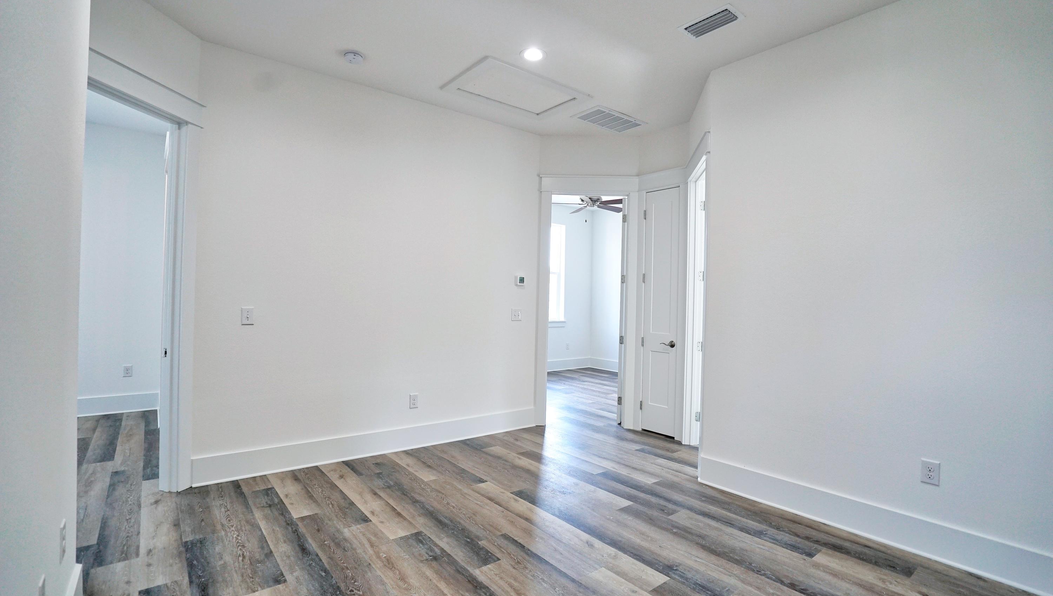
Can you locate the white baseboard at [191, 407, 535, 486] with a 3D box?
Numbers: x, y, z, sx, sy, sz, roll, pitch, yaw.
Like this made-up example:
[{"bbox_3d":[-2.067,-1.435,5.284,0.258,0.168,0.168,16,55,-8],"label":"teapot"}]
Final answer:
[{"bbox_3d":[-1.090,1.220,4.038,2.910,0.186,0.027,1,0,-36],"label":"white baseboard"}]

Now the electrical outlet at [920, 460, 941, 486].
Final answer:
[{"bbox_3d":[2.164,0.933,2.507,0.010,0.126,0.076,1,0,-40],"label":"electrical outlet"}]

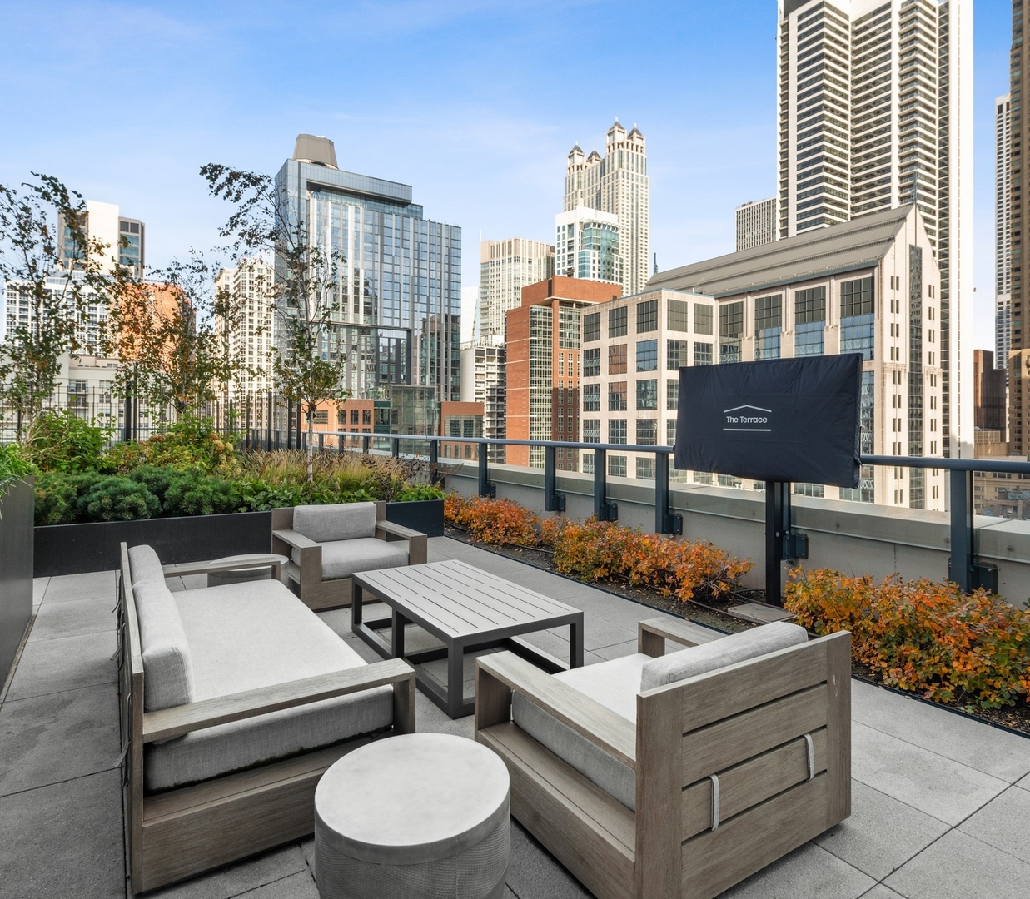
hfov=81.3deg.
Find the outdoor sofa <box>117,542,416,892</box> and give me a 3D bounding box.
[{"bbox_3d":[-1.405,0.962,3.014,0.924,0.682,2.290,-1,3,-34],"label":"outdoor sofa"}]

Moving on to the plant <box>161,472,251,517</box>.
[{"bbox_3d":[-3.382,0.465,6.574,0.850,0.470,0.800,-1,3,-27],"label":"plant"}]

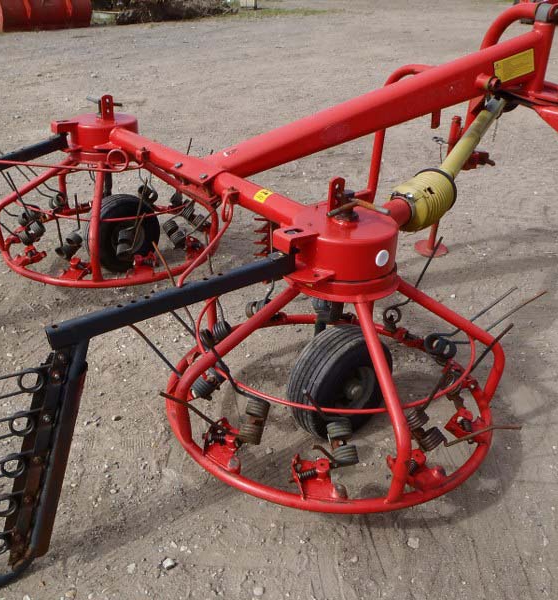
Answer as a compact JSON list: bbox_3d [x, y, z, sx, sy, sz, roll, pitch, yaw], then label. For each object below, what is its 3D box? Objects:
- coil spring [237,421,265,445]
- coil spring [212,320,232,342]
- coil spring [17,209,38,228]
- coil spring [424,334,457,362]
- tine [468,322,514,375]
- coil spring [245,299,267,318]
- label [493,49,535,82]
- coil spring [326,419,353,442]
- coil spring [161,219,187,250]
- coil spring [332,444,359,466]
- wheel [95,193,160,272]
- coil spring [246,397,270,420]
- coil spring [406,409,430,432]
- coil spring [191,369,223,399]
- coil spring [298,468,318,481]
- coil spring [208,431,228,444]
[{"bbox_3d":[-0.078,0.359,1.754,0.064,0.064,0.044,21,67,2],"label":"coil spring"},{"bbox_3d":[-0.193,0.113,2.196,0.047,0.064,0.064,-22,0,13],"label":"coil spring"},{"bbox_3d":[-1.299,-0.414,3.310,0.047,0.064,0.064,-17,0,32],"label":"coil spring"},{"bbox_3d":[0.545,0.160,2.178,0.103,0.064,0.064,29,6,-40],"label":"coil spring"},{"bbox_3d":[0.591,0.144,1.818,0.012,0.236,0.012,44,47,19],"label":"tine"},{"bbox_3d":[-0.078,0.033,2.339,0.064,0.064,0.103,-23,0,-45],"label":"coil spring"},{"bbox_3d":[1.218,-1.202,3.333,0.332,0.115,0.004,-27,38,-29],"label":"label"},{"bbox_3d":[0.163,0.349,1.740,0.064,0.064,0.047,-14,58,0],"label":"coil spring"},{"bbox_3d":[-0.482,-0.308,2.997,0.103,0.064,0.064,42,-2,-4],"label":"coil spring"},{"bbox_3d":[0.173,0.405,1.689,0.064,0.064,0.044,-11,65,3],"label":"coil spring"},{"bbox_3d":[-0.786,-0.334,3.269,0.382,0.382,0.153,-22,36,-39],"label":"wheel"},{"bbox_3d":[-0.058,0.299,1.781,0.064,0.064,0.044,21,67,2],"label":"coil spring"},{"bbox_3d":[0.389,0.335,1.808,0.064,0.064,0.047,-36,70,0],"label":"coil spring"},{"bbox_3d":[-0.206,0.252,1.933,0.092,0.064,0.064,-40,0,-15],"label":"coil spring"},{"bbox_3d":[0.075,0.456,1.685,0.049,0.024,0.024,-15,57,-7],"label":"coil spring"},{"bbox_3d":[-0.168,0.384,1.794,0.047,0.024,0.024,-7,48,17],"label":"coil spring"}]

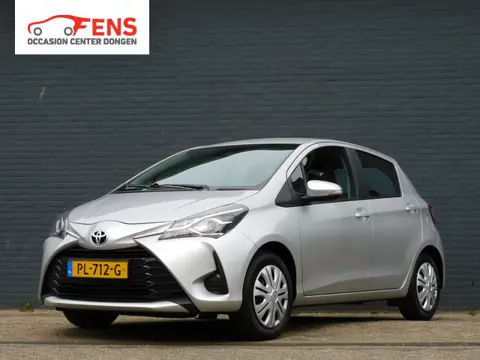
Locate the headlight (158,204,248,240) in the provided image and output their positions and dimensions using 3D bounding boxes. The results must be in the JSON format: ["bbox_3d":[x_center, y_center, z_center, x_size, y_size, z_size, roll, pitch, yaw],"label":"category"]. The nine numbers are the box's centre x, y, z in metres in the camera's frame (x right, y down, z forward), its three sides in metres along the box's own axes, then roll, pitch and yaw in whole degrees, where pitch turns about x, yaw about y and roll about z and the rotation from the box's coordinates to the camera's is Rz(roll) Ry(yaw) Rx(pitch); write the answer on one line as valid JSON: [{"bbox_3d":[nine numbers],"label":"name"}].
[{"bbox_3d":[-0.224,0.277,7.210,0.360,0.240,0.530,-2,-4,34],"label":"headlight"}]

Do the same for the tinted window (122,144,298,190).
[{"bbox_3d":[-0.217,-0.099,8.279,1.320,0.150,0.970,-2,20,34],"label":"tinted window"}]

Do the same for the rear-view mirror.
[{"bbox_3d":[0.606,0.068,7.862,0.240,0.140,0.170,-2,-4,34],"label":"rear-view mirror"}]

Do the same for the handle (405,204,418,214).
[{"bbox_3d":[1.417,0.251,9.188,0.055,0.065,0.220,-2,-4,34],"label":"handle"}]

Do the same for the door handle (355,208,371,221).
[{"bbox_3d":[0.940,0.271,8.482,0.055,0.065,0.220,-2,-4,34],"label":"door handle"}]

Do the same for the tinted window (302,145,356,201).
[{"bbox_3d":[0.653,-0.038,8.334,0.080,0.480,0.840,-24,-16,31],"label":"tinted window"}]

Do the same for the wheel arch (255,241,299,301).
[{"bbox_3d":[0.176,0.626,7.442,0.170,0.430,0.640,-2,-4,34],"label":"wheel arch"}]

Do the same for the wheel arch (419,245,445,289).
[{"bbox_3d":[1.576,0.759,9.497,0.170,0.420,0.640,-2,-4,34],"label":"wheel arch"}]

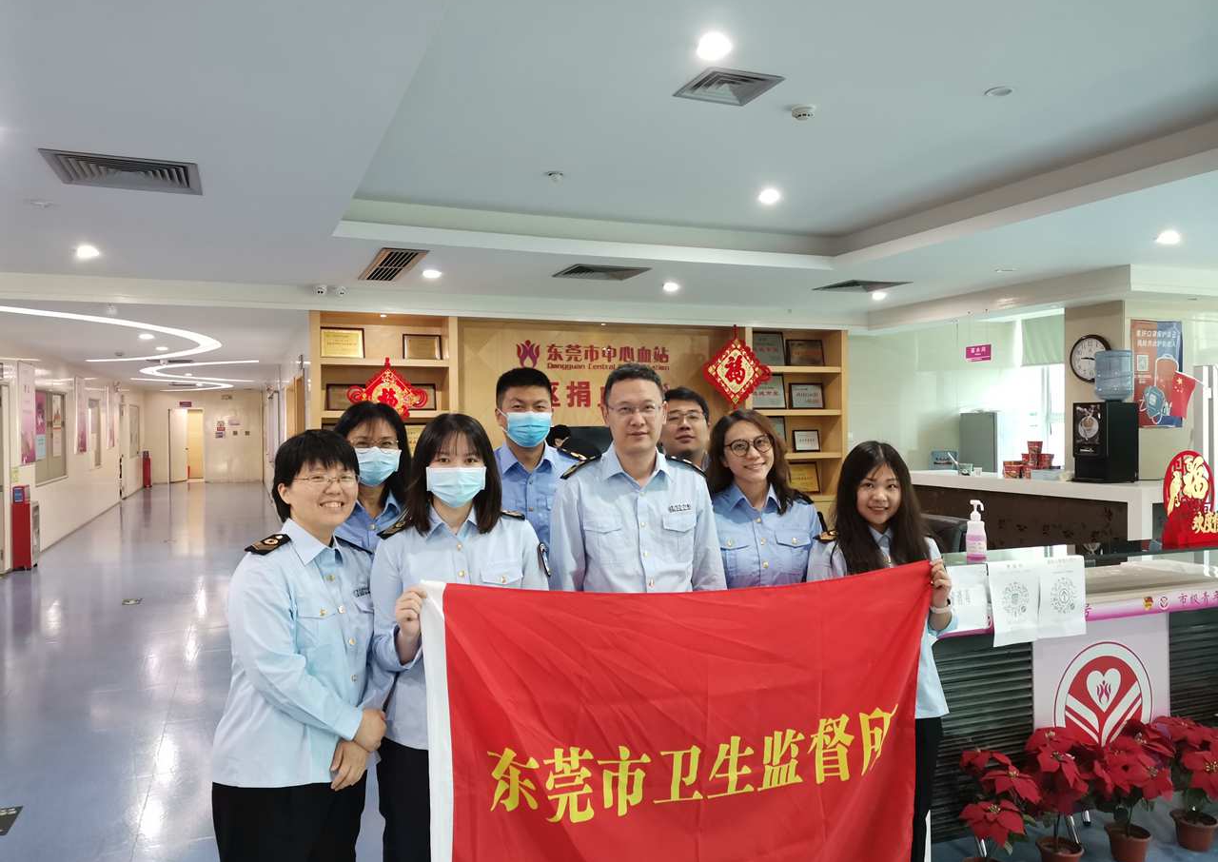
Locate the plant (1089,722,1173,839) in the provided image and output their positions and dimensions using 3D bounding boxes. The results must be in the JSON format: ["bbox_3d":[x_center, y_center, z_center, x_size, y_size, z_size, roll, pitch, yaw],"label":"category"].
[{"bbox_3d":[1.866,1.241,3.264,0.297,0.416,0.297,0,1,0],"label":"plant"}]

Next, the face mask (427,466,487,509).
[{"bbox_3d":[-0.354,0.130,2.120,0.142,0.105,0.085,0,1,-9],"label":"face mask"}]

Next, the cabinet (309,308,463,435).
[{"bbox_3d":[-1.990,0.245,8.107,1.278,2.519,0.360,-1,1,-22],"label":"cabinet"}]

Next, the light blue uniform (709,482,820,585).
[{"bbox_3d":[0.442,0.419,2.680,0.420,0.560,0.250,0,1,1],"label":"light blue uniform"}]

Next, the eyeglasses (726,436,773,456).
[{"bbox_3d":[0.397,0.039,2.665,0.140,0.050,0.135,-12,1,-9],"label":"eyeglasses"}]

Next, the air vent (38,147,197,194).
[{"bbox_3d":[-2.215,-1.182,4.215,0.597,0.050,0.597,-1,1,-22],"label":"air vent"}]

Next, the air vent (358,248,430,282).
[{"bbox_3d":[-1.603,-1.206,6.722,0.305,0.050,1.400,-1,1,-22],"label":"air vent"}]

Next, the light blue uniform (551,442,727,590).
[{"bbox_3d":[0.080,0.388,2.533,0.500,0.700,0.280,0,1,-7],"label":"light blue uniform"}]

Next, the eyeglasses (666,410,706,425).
[{"bbox_3d":[0.250,-0.040,2.950,0.140,0.042,0.135,-1,-7,6],"label":"eyeglasses"}]

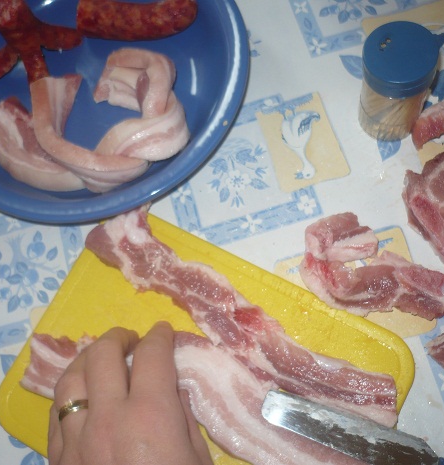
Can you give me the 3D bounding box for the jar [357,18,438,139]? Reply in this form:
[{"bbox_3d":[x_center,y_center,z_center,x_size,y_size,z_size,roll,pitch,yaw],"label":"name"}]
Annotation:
[{"bbox_3d":[0.117,-0.101,0.430,0.047,0.073,0.047,-2,71,5],"label":"jar"}]

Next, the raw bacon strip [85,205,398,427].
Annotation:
[{"bbox_3d":[0.010,0.053,0.406,0.237,0.020,0.052,35,78,16],"label":"raw bacon strip"}]

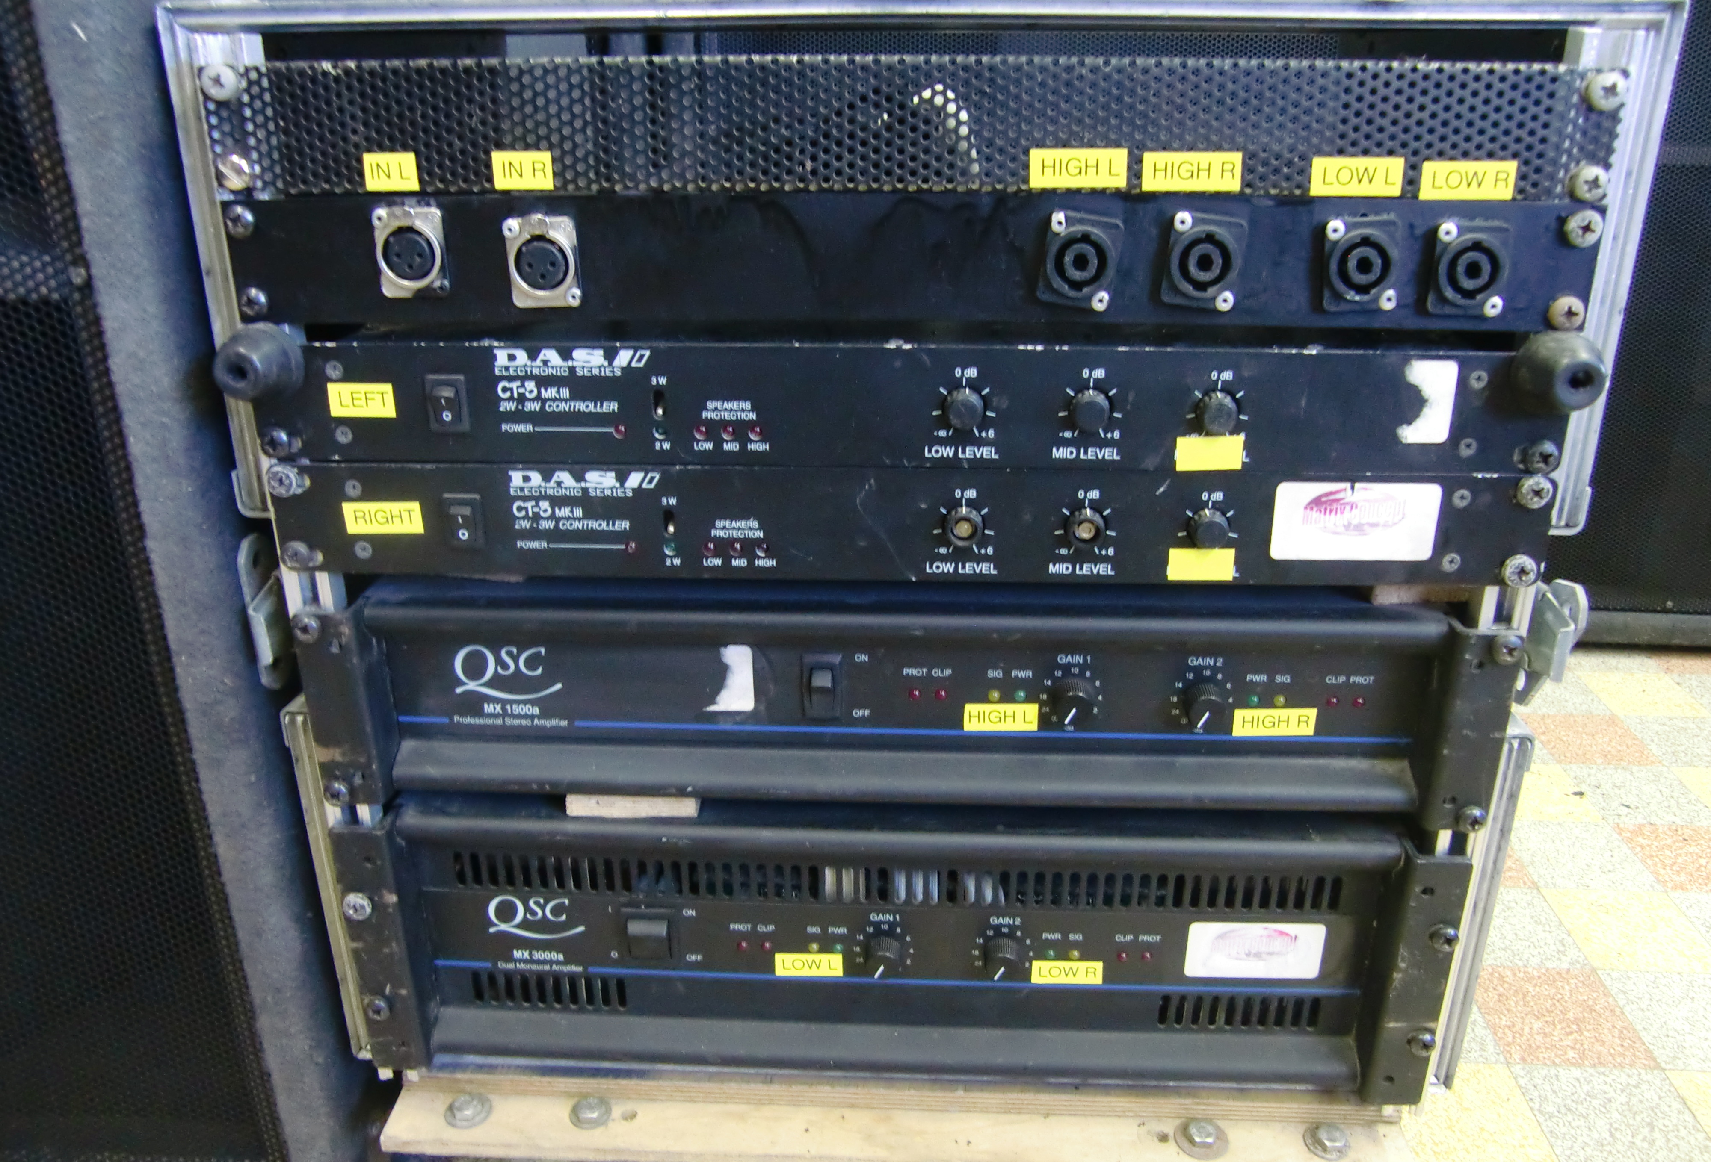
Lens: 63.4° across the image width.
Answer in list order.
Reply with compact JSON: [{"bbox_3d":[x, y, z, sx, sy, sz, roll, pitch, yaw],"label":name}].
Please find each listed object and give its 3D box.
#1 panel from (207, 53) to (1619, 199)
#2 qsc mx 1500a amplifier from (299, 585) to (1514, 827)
[{"bbox_3d":[0.015,-0.155,0.477,0.483,0.044,0.013,1,23,2],"label":"panel"},{"bbox_3d":[0.026,-0.028,0.759,0.483,0.088,0.440,1,23,2],"label":"qsc mx 1500a amplifier"}]

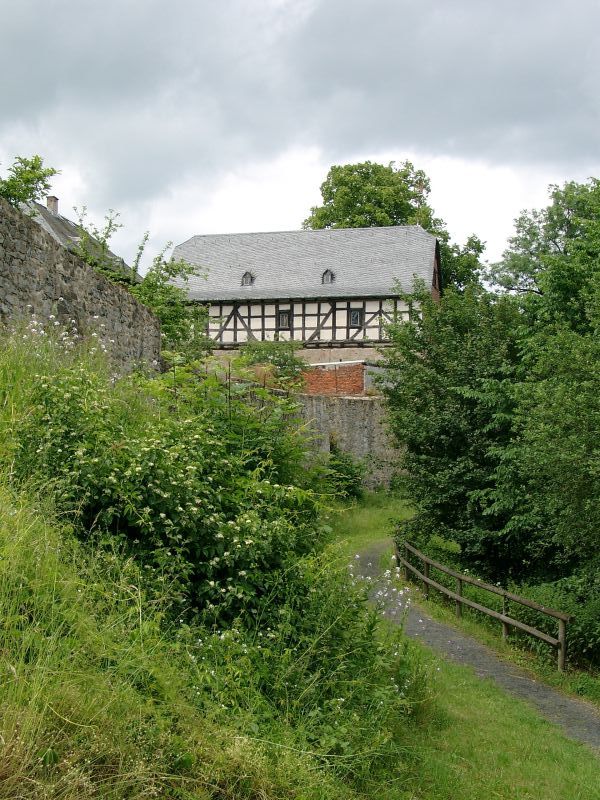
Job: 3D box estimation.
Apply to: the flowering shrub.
[{"bbox_3d":[-1.340,0.800,10.400,3.000,2.650,2.500,0,0,0],"label":"flowering shrub"}]

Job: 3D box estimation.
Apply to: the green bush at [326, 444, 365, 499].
[{"bbox_3d":[2.050,3.330,48.500,1.900,2.500,1.800,0,0,0],"label":"green bush"}]

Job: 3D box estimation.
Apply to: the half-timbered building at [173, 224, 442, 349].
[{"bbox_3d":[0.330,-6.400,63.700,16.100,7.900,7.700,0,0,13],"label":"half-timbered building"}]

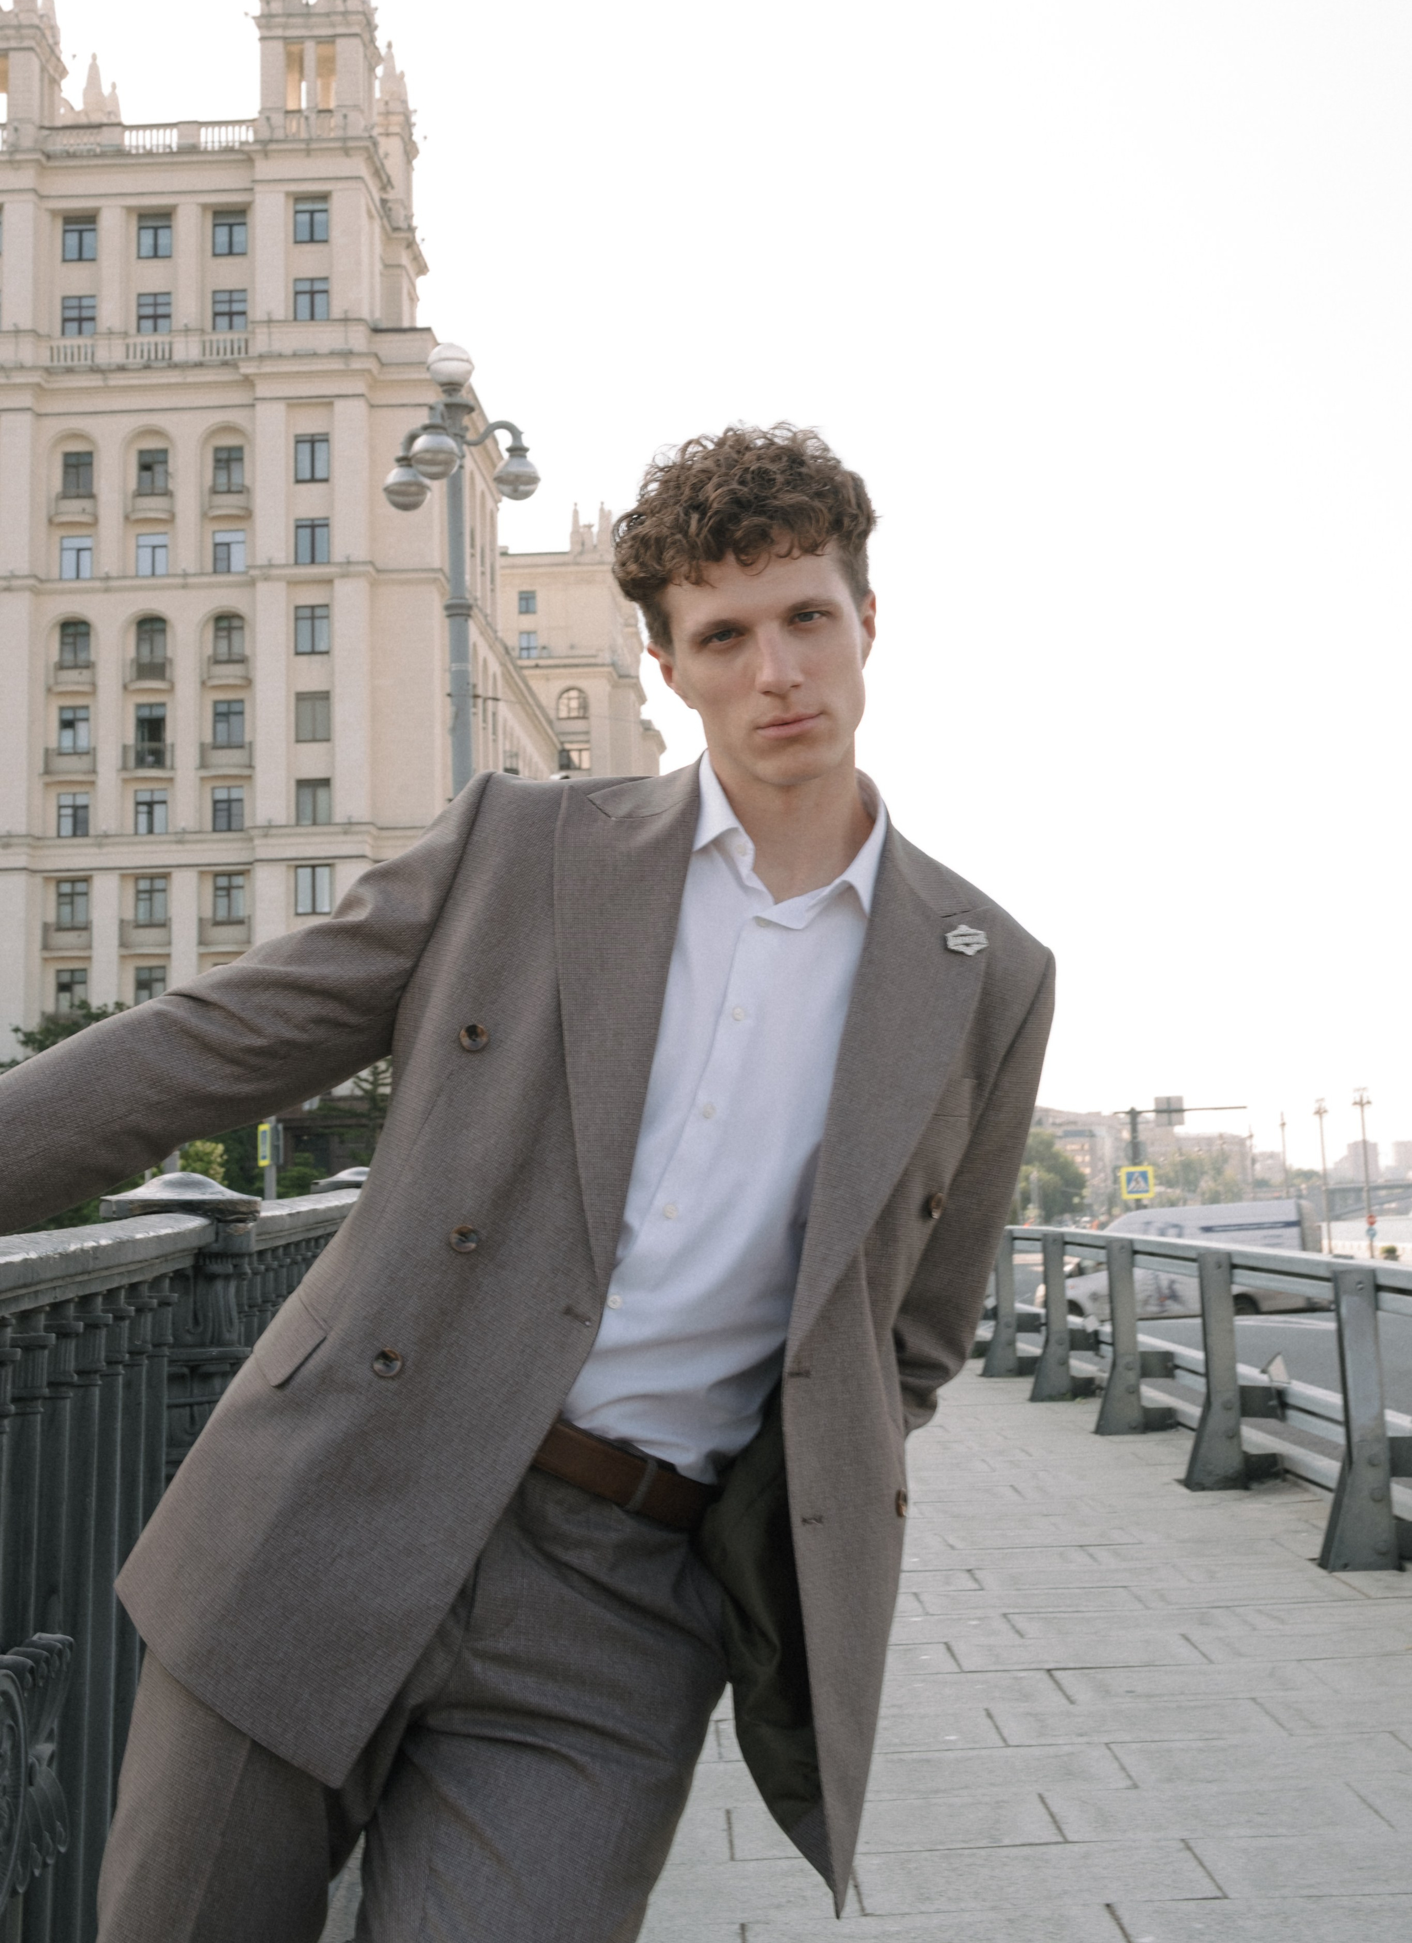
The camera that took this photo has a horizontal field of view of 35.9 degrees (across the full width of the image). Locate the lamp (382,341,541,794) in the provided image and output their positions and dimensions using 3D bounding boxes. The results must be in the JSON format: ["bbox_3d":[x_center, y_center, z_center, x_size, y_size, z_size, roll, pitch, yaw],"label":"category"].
[{"bbox_3d":[-2.277,-1.027,20.300,1.500,9.800,1.500,-1,-7,-11],"label":"lamp"}]

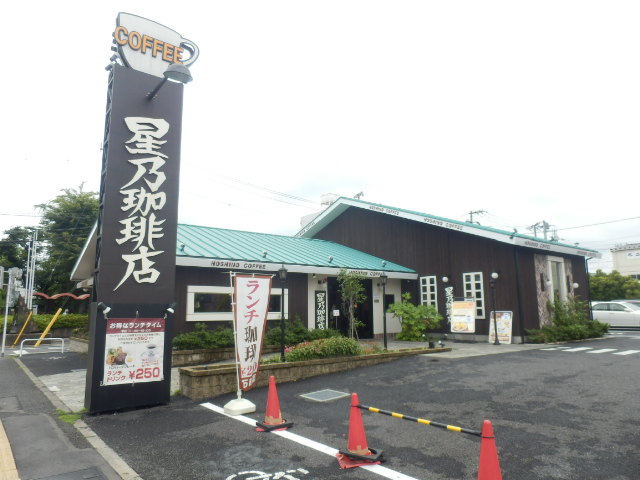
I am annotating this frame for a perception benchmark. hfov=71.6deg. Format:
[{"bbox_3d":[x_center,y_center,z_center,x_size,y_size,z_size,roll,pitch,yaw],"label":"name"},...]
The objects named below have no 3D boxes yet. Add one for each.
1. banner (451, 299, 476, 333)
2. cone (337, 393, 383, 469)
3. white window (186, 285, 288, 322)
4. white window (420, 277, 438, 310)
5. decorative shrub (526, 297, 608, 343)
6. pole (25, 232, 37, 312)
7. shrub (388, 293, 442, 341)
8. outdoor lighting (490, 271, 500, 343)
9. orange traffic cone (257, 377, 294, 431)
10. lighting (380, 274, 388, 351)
[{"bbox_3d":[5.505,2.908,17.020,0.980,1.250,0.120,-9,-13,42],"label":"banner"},{"bbox_3d":[0.412,1.992,4.761,0.400,0.680,0.400,3,-10,-23],"label":"cone"},{"bbox_3d":[-2.790,2.282,15.802,3.970,1.150,0.140,7,-12,-36],"label":"white window"},{"bbox_3d":[4.209,2.230,17.165,0.100,1.630,0.770,7,-12,-37],"label":"white window"},{"bbox_3d":[9.694,3.036,17.162,5.200,1.650,1.100,7,-12,-36],"label":"decorative shrub"},{"bbox_3d":[-17.439,2.399,26.530,0.400,5.790,0.350,7,-12,-37],"label":"pole"},{"bbox_3d":[3.487,2.853,16.546,1.600,1.720,1.450,7,-12,-37],"label":"shrub"},{"bbox_3d":[5.631,2.245,14.332,0.200,2.160,0.200,7,-12,-37],"label":"outdoor lighting"},{"bbox_3d":[-0.637,2.234,6.124,0.400,0.680,0.400,0,-10,-3],"label":"orange traffic cone"},{"bbox_3d":[2.005,2.209,13.759,0.200,2.360,0.200,7,-12,-36],"label":"lighting"}]

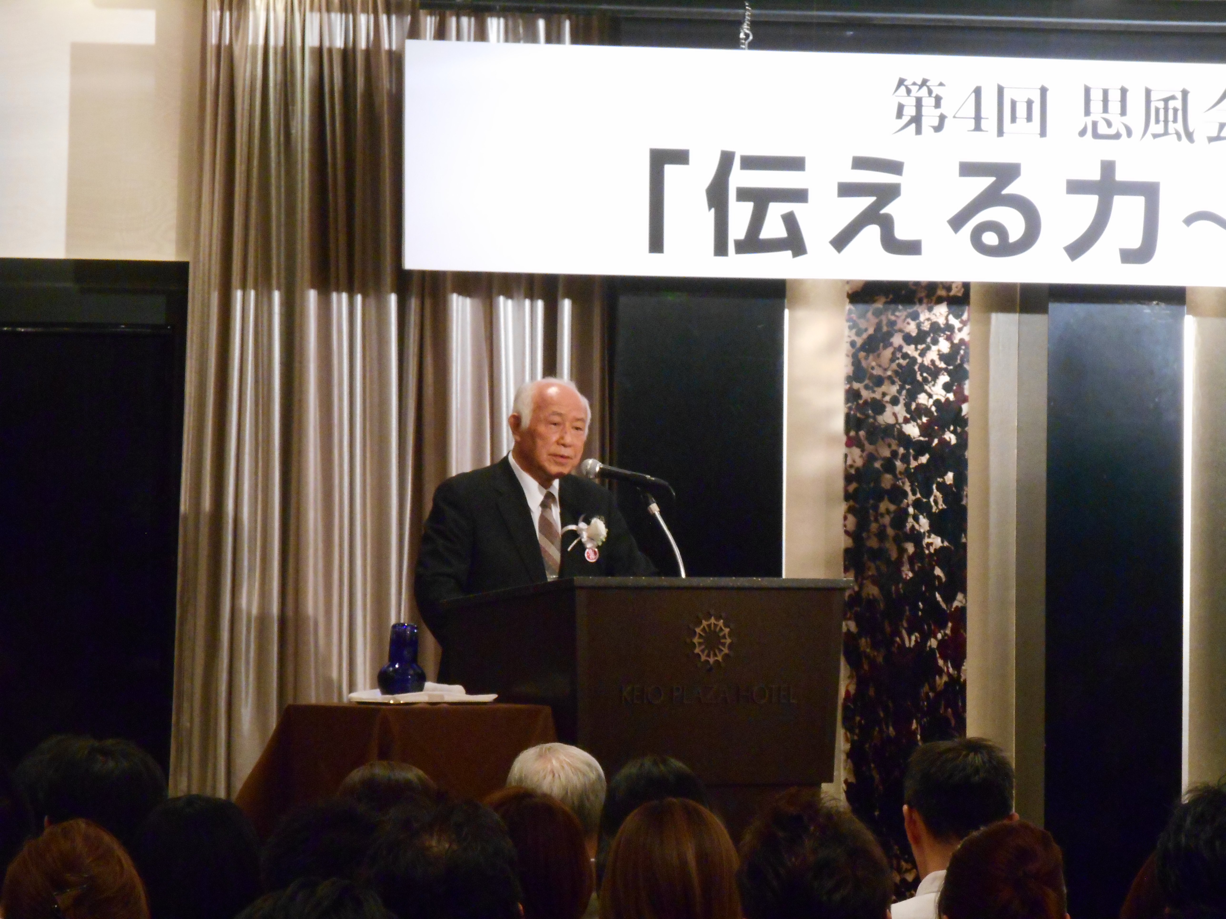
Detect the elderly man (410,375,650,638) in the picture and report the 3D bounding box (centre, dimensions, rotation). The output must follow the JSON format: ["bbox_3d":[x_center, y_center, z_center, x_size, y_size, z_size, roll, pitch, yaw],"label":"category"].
[{"bbox_3d":[-0.198,0.606,15.573,0.540,1.610,0.420,2,-2,-30],"label":"elderly man"}]

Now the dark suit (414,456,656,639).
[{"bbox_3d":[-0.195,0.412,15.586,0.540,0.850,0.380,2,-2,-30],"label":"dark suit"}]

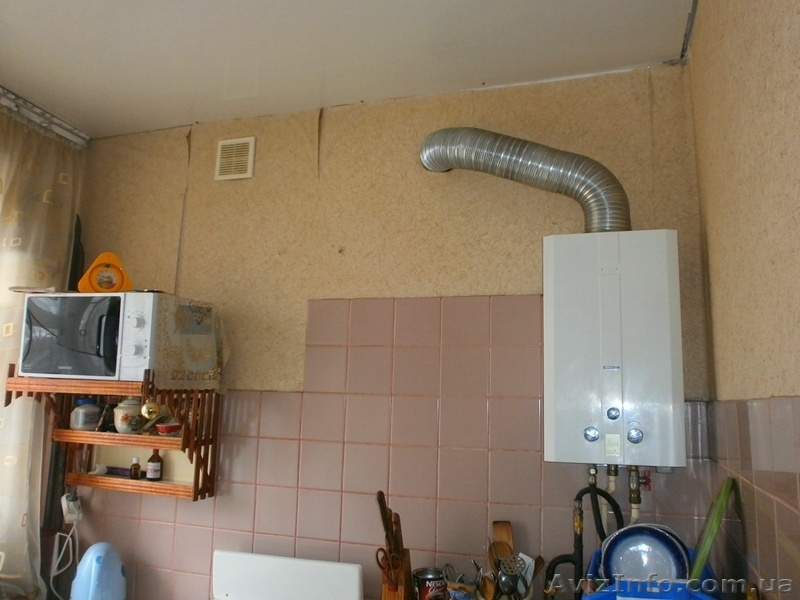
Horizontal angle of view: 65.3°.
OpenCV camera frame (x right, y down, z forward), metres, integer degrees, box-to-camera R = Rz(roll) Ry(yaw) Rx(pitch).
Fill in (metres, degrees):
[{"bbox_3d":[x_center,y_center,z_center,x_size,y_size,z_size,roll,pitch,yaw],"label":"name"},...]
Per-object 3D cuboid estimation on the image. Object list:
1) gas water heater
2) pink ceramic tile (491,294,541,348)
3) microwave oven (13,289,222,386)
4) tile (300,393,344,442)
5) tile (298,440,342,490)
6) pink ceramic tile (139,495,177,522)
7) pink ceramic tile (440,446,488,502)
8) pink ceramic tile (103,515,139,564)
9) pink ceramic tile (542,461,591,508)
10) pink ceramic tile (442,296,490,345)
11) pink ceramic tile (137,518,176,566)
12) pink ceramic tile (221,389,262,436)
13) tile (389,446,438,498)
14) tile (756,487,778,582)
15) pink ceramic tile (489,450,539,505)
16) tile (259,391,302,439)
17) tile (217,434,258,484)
[{"bbox_3d":[0.563,0.129,1.671,0.335,0.590,0.235,-1,-9,17],"label":"gas water heater"},{"bbox_3d":[0.345,0.063,1.863,0.150,0.150,0.008,-1,-9,18],"label":"pink ceramic tile"},{"bbox_3d":[-0.924,0.137,2.071,0.490,0.274,0.330,-1,-9,17],"label":"microwave oven"},{"bbox_3d":[-0.243,0.376,2.010,0.150,0.150,0.008,-1,-8,17],"label":"tile"},{"bbox_3d":[-0.247,0.526,1.988,0.150,0.150,0.010,-1,-9,17],"label":"tile"},{"bbox_3d":[-0.829,0.685,2.157,0.150,0.150,0.008,-1,-9,18],"label":"pink ceramic tile"},{"bbox_3d":[0.189,0.518,1.855,0.150,0.150,0.010,-1,-9,17],"label":"pink ceramic tile"},{"bbox_3d":[-0.979,0.841,2.177,0.150,0.150,0.010,-1,-9,18],"label":"pink ceramic tile"},{"bbox_3d":[0.476,0.505,1.750,0.150,0.150,0.008,-1,-9,18],"label":"pink ceramic tile"},{"bbox_3d":[0.202,0.066,1.910,0.150,0.150,0.008,-1,-9,18],"label":"pink ceramic tile"},{"bbox_3d":[-0.832,0.836,2.134,0.150,0.150,0.008,-1,-9,18],"label":"pink ceramic tile"},{"bbox_3d":[-0.534,0.381,2.098,0.150,0.150,0.010,-1,-9,17],"label":"pink ceramic tile"},{"bbox_3d":[0.044,0.521,1.899,0.150,0.150,0.010,-1,-9,17],"label":"tile"},{"bbox_3d":[0.626,0.404,1.058,0.008,0.150,0.150,-1,-9,19],"label":"tile"},{"bbox_3d":[0.334,0.516,1.811,0.150,0.150,0.008,-1,-8,17],"label":"pink ceramic tile"},{"bbox_3d":[-0.389,0.378,2.055,0.150,0.150,0.008,-1,-8,17],"label":"tile"},{"bbox_3d":[-0.538,0.533,2.083,0.150,0.150,0.008,-1,-9,18],"label":"tile"}]

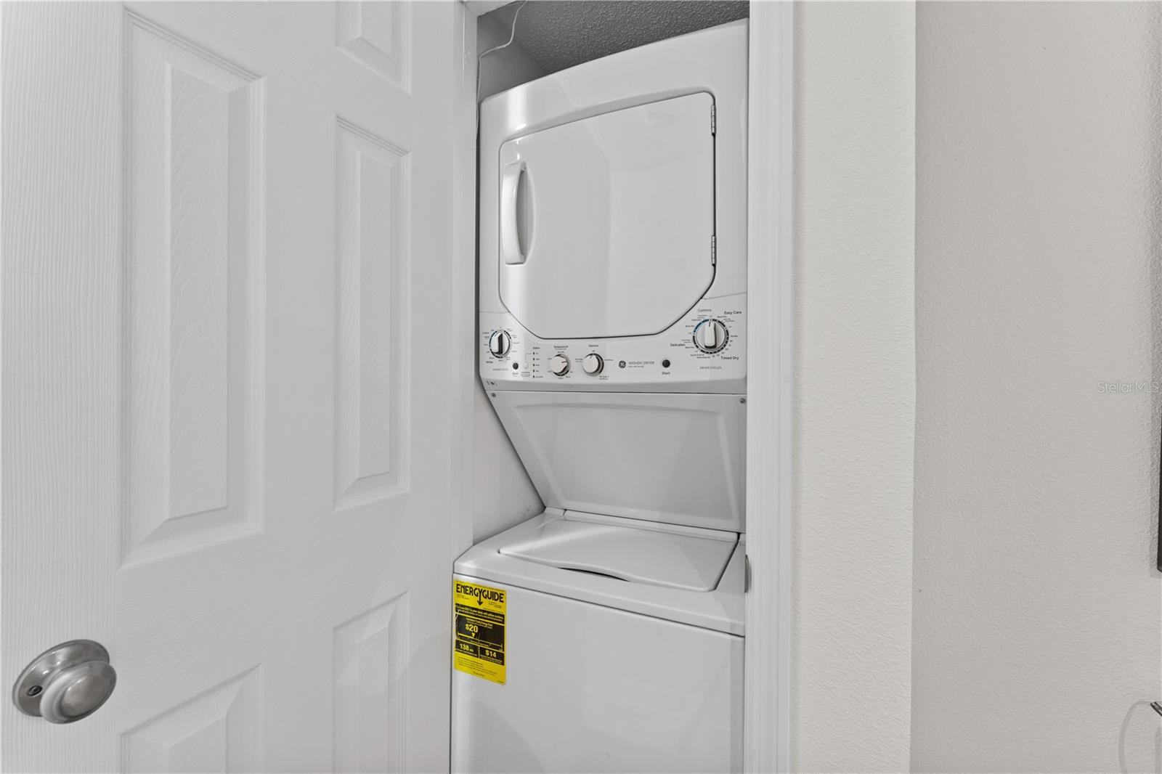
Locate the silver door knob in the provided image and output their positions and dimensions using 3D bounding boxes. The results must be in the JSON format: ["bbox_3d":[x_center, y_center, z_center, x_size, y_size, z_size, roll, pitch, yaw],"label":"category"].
[{"bbox_3d":[-0.508,0.300,0.452,0.062,0.068,0.068,1,0,30],"label":"silver door knob"}]

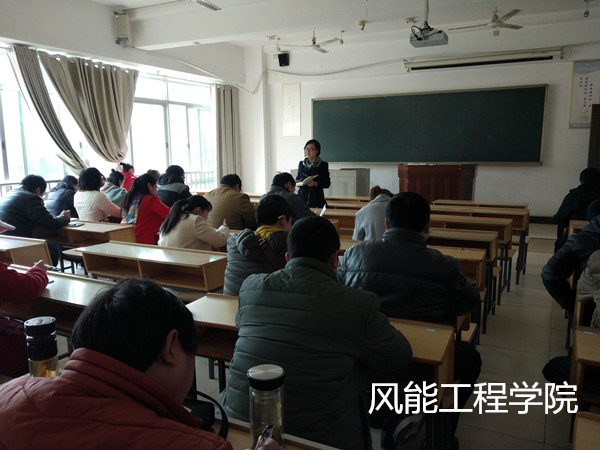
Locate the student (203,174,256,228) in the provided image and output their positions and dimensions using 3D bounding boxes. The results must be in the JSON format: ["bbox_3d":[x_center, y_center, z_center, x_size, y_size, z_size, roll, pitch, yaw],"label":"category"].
[{"bbox_3d":[-0.572,0.163,4.533,0.524,1.267,0.673,4,10,28],"label":"student"}]

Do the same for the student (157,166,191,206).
[{"bbox_3d":[-1.328,-0.026,5.616,0.496,1.328,0.654,4,10,28],"label":"student"}]

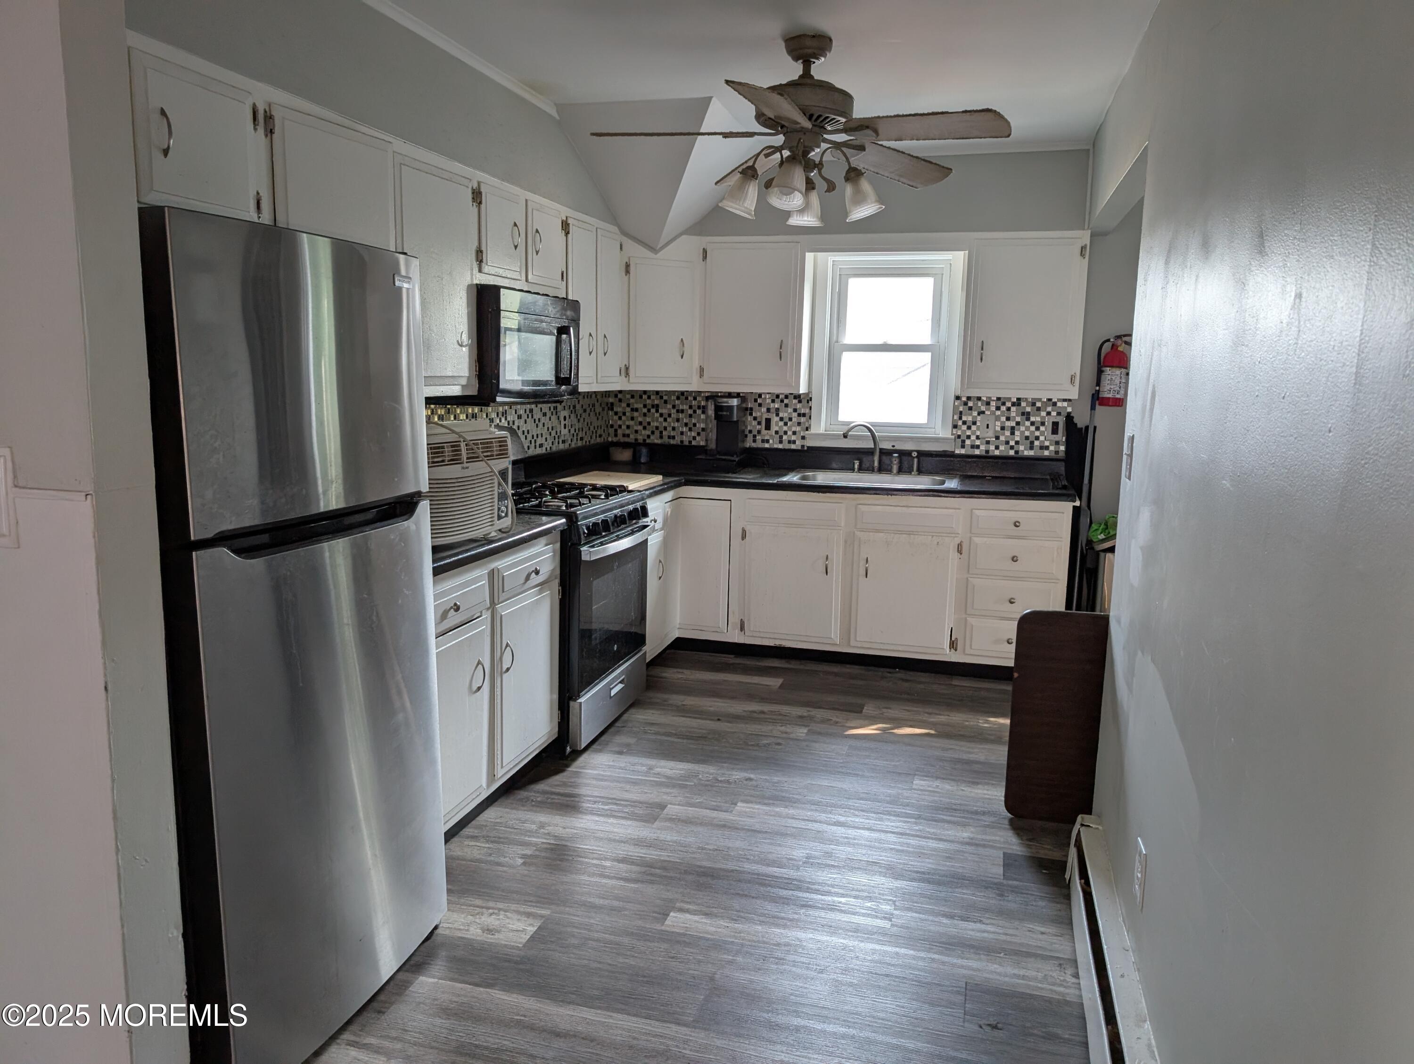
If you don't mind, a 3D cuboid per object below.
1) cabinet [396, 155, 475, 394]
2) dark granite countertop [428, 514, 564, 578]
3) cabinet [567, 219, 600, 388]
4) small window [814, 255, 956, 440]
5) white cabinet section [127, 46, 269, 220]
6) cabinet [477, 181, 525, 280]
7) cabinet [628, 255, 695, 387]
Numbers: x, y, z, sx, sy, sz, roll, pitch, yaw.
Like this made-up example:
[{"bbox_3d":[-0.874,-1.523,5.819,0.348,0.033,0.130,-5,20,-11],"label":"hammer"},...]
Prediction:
[{"bbox_3d":[-1.032,-0.843,3.320,0.325,0.748,0.504,3,10,15],"label":"cabinet"},{"bbox_3d":[-0.944,0.030,3.172,0.645,0.042,1.020,3,10,15],"label":"dark granite countertop"},{"bbox_3d":[-0.705,-1.029,4.479,0.325,0.740,0.352,3,10,15],"label":"cabinet"},{"bbox_3d":[0.953,-0.971,5.215,0.735,0.975,0.100,3,10,15],"label":"small window"},{"bbox_3d":[-1.321,-0.906,2.348,0.330,0.340,0.435,3,9,16],"label":"white cabinet section"},{"bbox_3d":[-0.907,-1.115,3.720,0.325,0.345,0.386,3,10,15],"label":"cabinet"},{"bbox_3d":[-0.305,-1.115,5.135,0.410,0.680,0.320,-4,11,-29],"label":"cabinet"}]

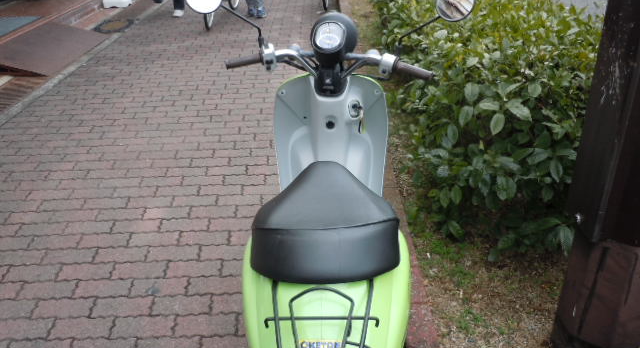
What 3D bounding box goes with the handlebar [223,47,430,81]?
[{"bbox_3d":[0.033,-0.330,1.560,0.630,0.105,0.175,3,27,7],"label":"handlebar"}]

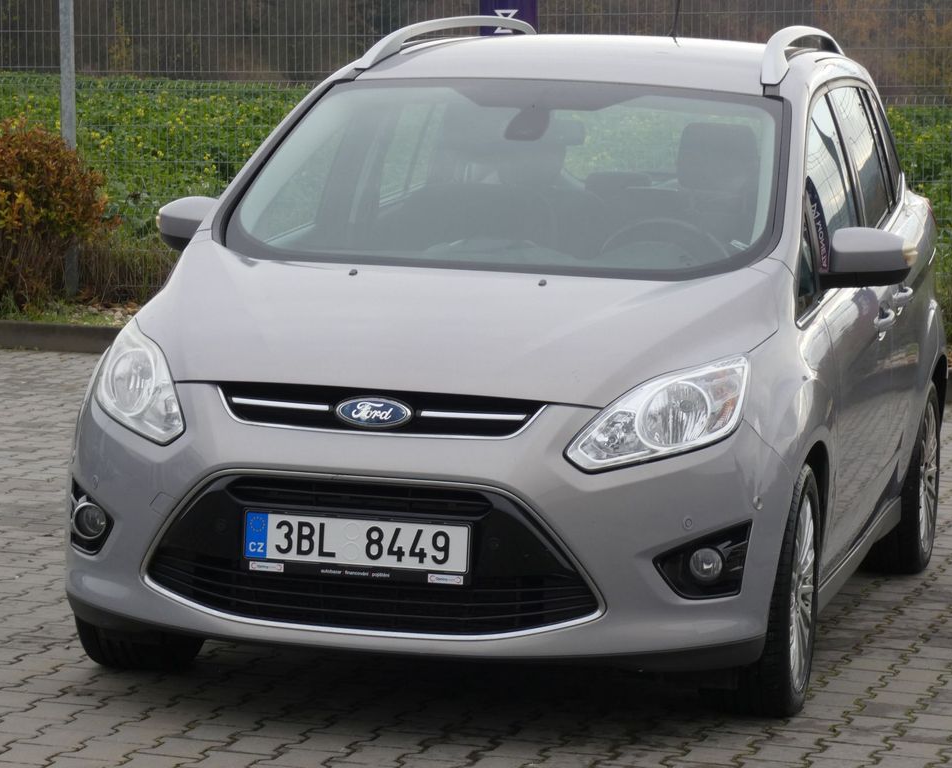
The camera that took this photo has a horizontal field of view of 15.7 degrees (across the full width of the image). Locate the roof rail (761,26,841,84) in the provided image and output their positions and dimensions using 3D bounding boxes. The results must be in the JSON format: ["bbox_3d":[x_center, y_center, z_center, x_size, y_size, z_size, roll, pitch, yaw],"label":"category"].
[{"bbox_3d":[1.025,-0.973,10.316,0.105,0.175,2.200,3,5,13],"label":"roof rail"}]

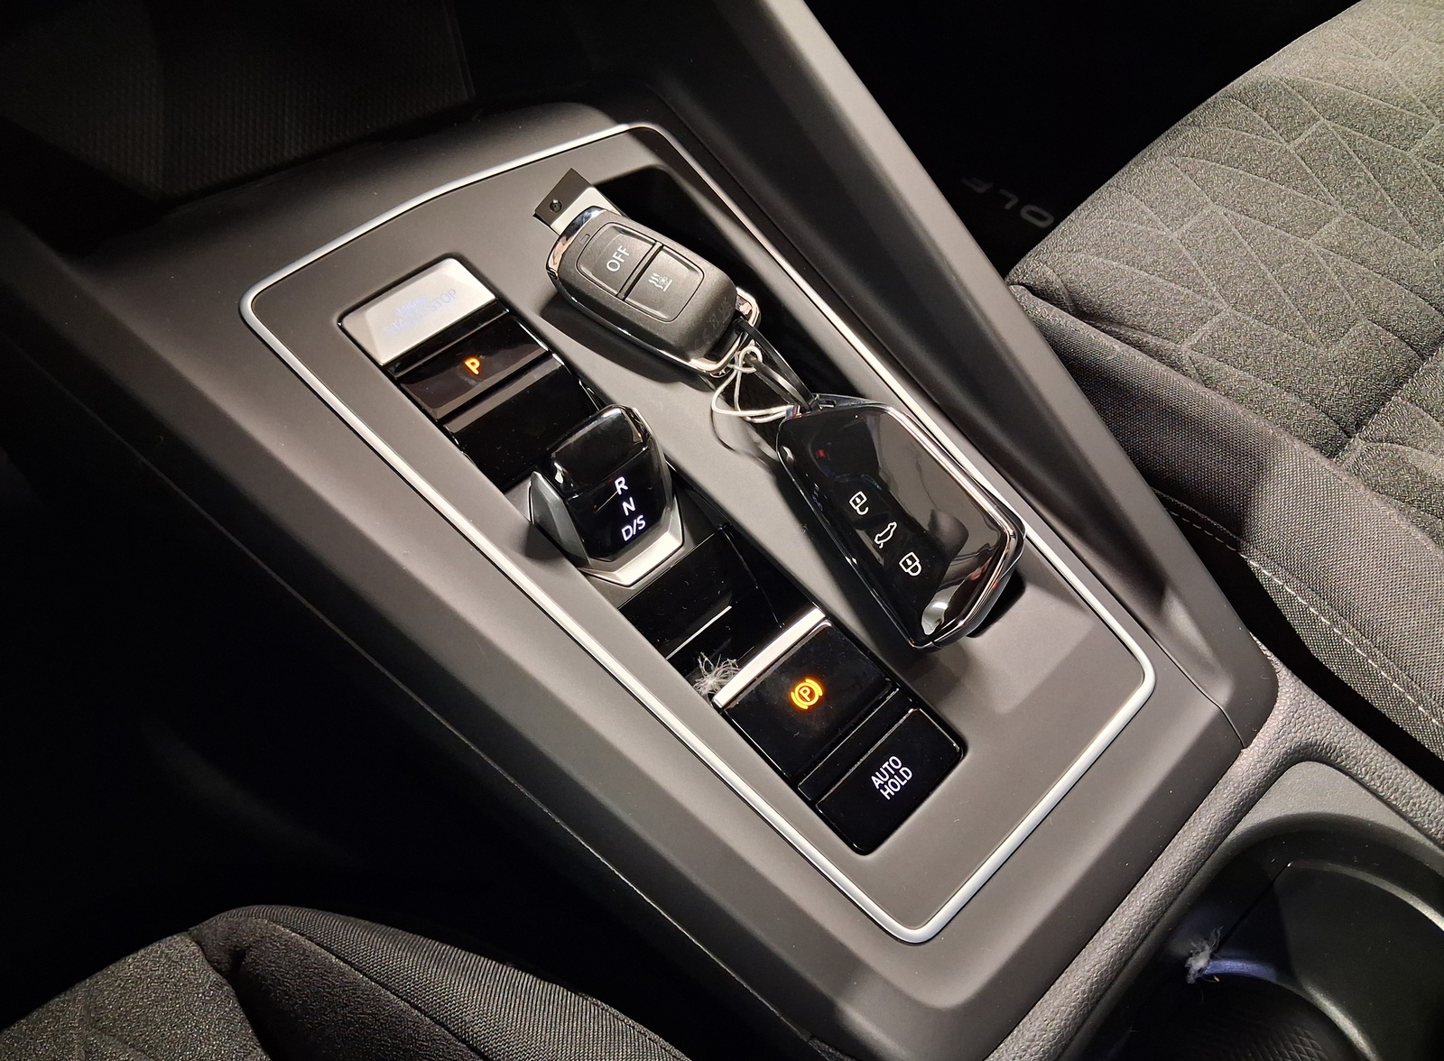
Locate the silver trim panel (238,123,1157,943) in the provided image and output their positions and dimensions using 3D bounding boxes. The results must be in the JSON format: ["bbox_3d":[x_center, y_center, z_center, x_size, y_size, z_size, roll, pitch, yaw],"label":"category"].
[{"bbox_3d":[0.000,-0.022,0.331,0.157,0.018,0.264,-38,71,-26],"label":"silver trim panel"}]

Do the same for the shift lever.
[{"bbox_3d":[-0.029,-0.010,0.309,0.038,0.034,0.037,-38,71,-26],"label":"shift lever"}]

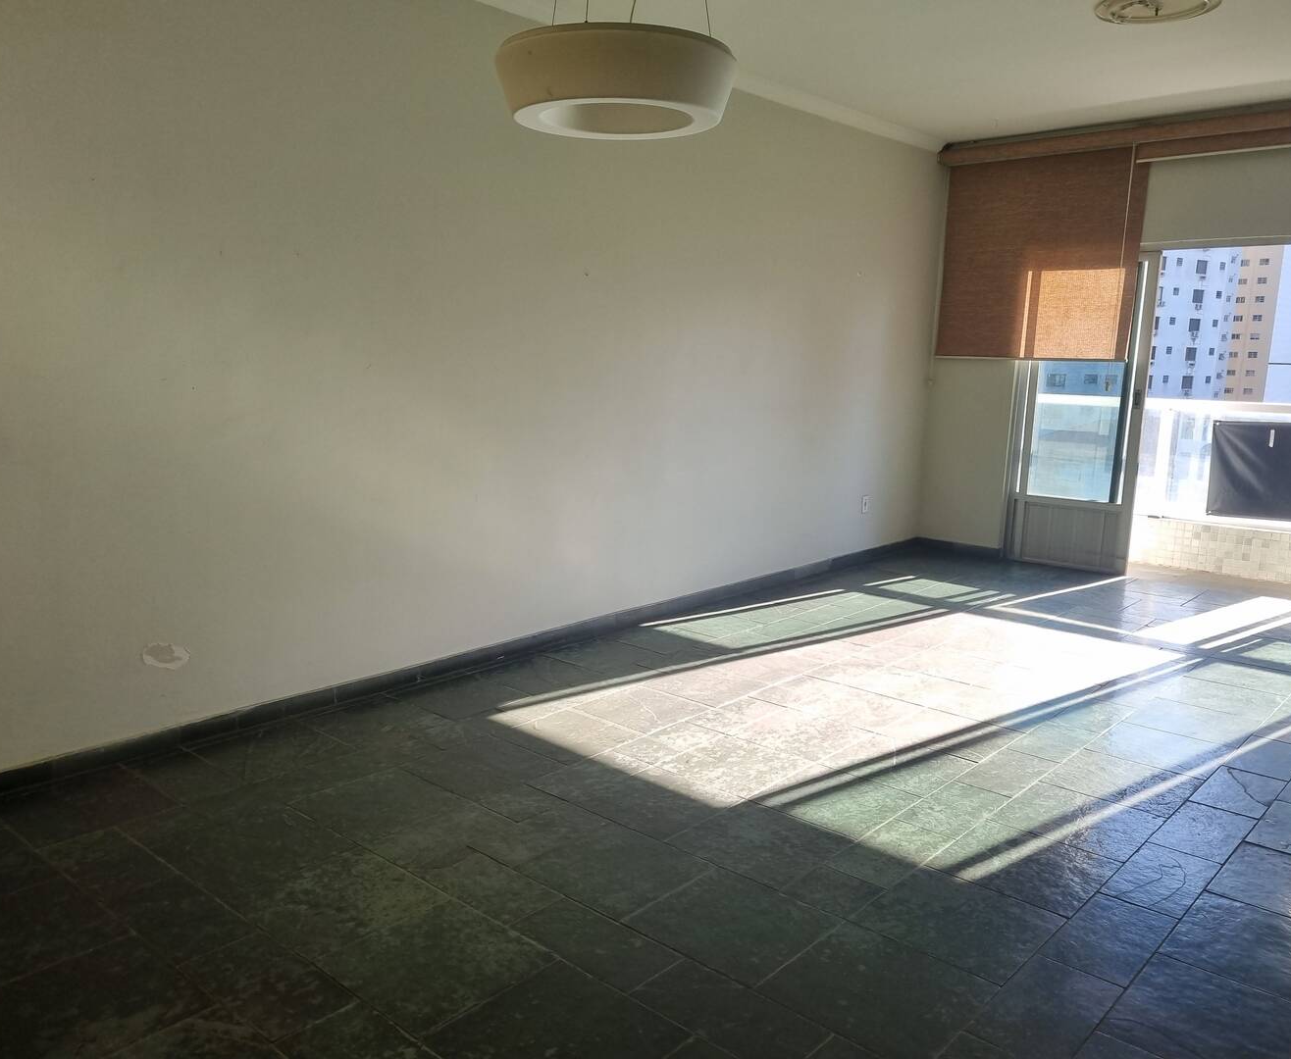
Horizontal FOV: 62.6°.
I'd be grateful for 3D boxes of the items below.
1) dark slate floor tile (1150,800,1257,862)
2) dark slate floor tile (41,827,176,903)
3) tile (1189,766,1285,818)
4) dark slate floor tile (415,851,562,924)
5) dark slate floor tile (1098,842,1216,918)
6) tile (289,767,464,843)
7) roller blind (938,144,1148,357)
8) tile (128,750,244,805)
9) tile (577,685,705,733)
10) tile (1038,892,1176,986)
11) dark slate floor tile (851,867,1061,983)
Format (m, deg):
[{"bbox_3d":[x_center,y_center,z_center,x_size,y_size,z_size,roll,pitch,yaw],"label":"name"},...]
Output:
[{"bbox_3d":[1.685,0.916,3.206,0.202,0.012,0.400,10,13,41],"label":"dark slate floor tile"},{"bbox_3d":[-1.442,0.895,2.837,0.403,0.012,0.204,9,13,41],"label":"dark slate floor tile"},{"bbox_3d":[1.958,0.870,3.505,0.202,0.012,0.407,10,13,41],"label":"tile"},{"bbox_3d":[-0.421,0.926,2.760,0.401,0.012,0.202,9,13,41],"label":"dark slate floor tile"},{"bbox_3d":[1.378,0.935,2.827,0.193,0.012,0.399,9,12,41],"label":"dark slate floor tile"},{"bbox_3d":[-0.834,0.855,3.294,0.382,0.012,0.405,10,13,41],"label":"tile"},{"bbox_3d":[2.545,-1.779,6.947,1.322,1.335,0.050,9,12,41],"label":"roller blind"},{"bbox_3d":[-1.483,0.799,3.416,0.424,0.012,0.206,9,13,41],"label":"tile"},{"bbox_3d":[-0.008,0.716,4.199,0.405,0.012,0.410,10,13,41],"label":"tile"},{"bbox_3d":[1.148,1.008,2.608,0.198,0.012,0.405,10,13,41],"label":"tile"},{"bbox_3d":[0.773,0.970,2.624,0.400,0.012,0.400,9,13,41],"label":"dark slate floor tile"}]

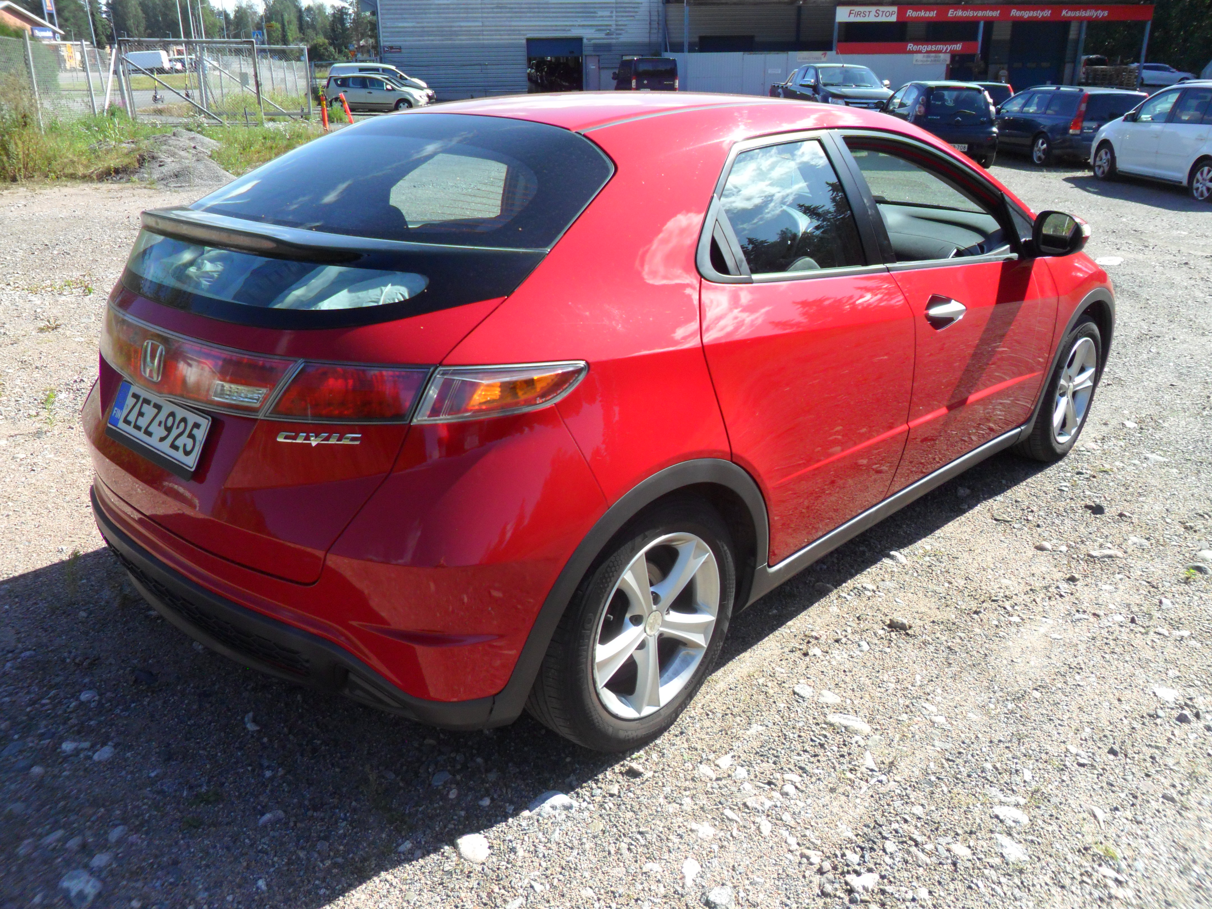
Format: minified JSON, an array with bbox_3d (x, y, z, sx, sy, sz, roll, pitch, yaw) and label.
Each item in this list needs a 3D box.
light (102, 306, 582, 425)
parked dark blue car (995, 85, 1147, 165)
[{"bbox_3d":[-0.797,-0.272,2.217,1.550,0.165,0.580,19,28,40],"label":"light"},{"bbox_3d":[9.220,-6.800,19.500,1.810,1.520,4.710,-2,20,-4],"label":"parked dark blue car"}]

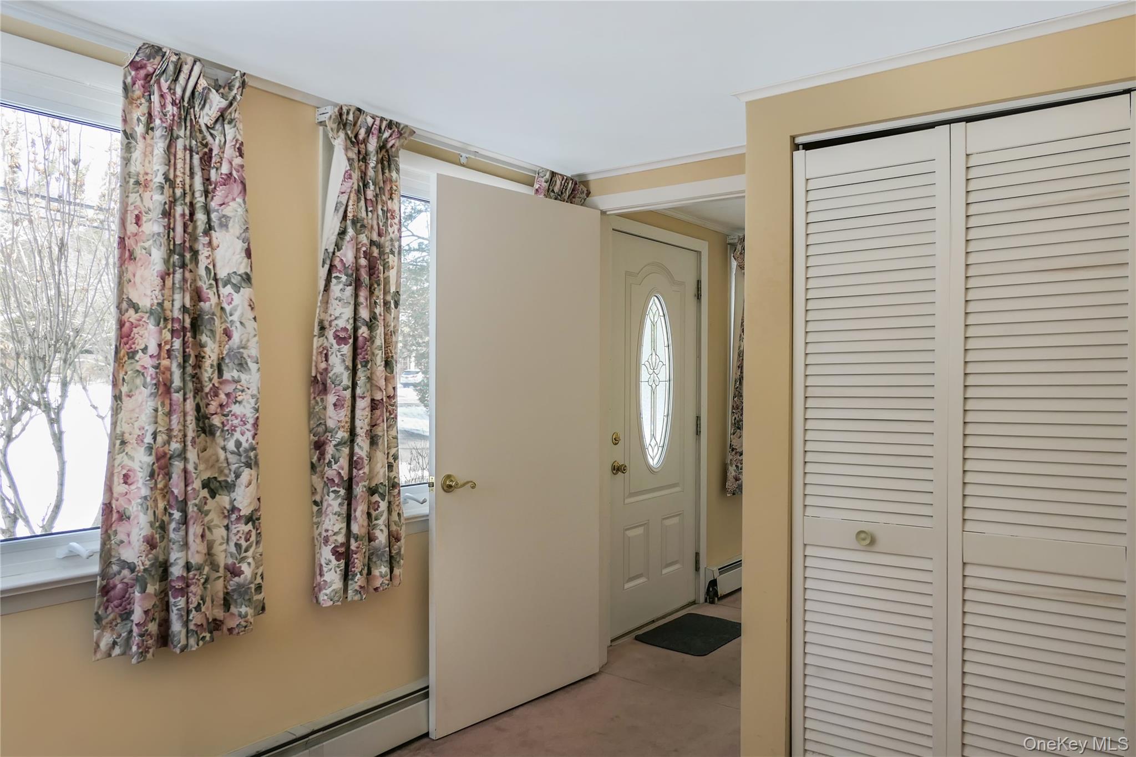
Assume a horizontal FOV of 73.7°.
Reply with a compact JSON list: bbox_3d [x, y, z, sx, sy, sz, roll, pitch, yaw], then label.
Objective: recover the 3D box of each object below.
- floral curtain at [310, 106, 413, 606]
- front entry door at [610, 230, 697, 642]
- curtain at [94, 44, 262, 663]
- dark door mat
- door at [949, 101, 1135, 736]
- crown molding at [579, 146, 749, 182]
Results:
[{"bbox_3d":[-0.673,-0.077,2.513,0.138,1.588,0.365,0,0,38],"label":"floral curtain"},{"bbox_3d":[0.464,0.286,4.161,0.046,2.075,0.899,0,0,38],"label":"front entry door"},{"bbox_3d":[-1.024,-0.068,2.049,0.148,1.571,0.424,0,0,38],"label":"curtain"},{"bbox_3d":[0.661,1.332,3.960,0.409,0.010,0.589,0,0,38],"label":"dark door mat"},{"bbox_3d":[1.234,0.318,1.973,0.439,2.024,0.033,0,0,38],"label":"door"},{"bbox_3d":[0.414,-0.909,3.177,0.981,0.034,0.041,0,0,38],"label":"crown molding"}]

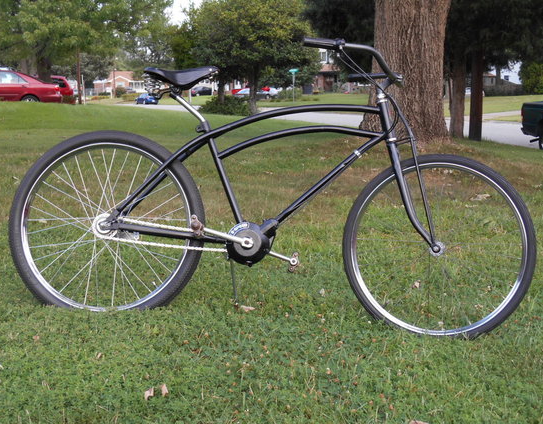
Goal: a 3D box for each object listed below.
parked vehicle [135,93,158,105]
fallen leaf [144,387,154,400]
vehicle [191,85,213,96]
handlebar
[{"bbox_3d":[-16.625,-15.097,116.000,1.770,1.460,4.500,-4,10,-24],"label":"parked vehicle"},{"bbox_3d":[-0.316,0.466,2.220,0.028,0.028,0.030,0,9,0],"label":"fallen leaf"},{"bbox_3d":[-10.223,-18.462,133.000,4.500,1.500,1.800,-5,10,-32],"label":"vehicle"},{"bbox_3d":[0.320,-0.494,2.999,0.275,0.105,0.590,2,-3,18],"label":"handlebar"}]

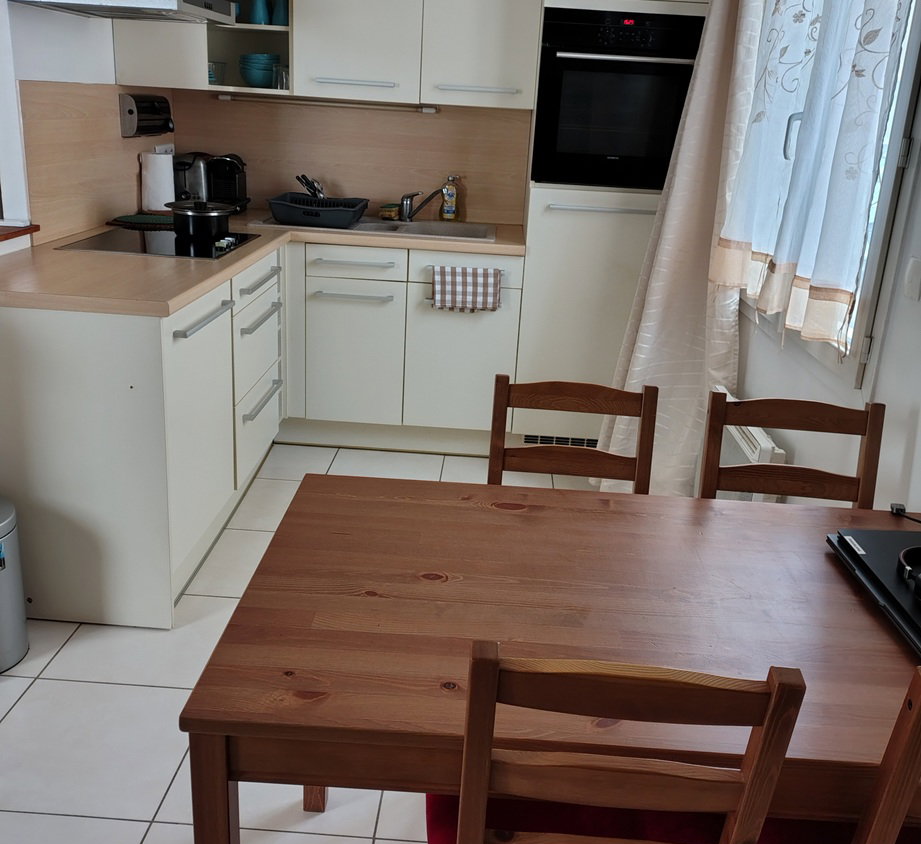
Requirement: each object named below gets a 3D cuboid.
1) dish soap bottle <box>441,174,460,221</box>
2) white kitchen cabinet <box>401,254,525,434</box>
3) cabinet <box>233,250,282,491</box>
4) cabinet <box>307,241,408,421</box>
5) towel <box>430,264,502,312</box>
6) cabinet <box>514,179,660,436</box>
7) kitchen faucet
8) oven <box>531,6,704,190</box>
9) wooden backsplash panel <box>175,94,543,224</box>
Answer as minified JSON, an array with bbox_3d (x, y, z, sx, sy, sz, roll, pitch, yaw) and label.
[{"bbox_3d":[-0.051,-0.990,3.932,0.076,0.204,0.050,4,19,1],"label":"dish soap bottle"},{"bbox_3d":[0.018,-0.409,3.839,0.449,0.729,0.570,4,19,1],"label":"white kitchen cabinet"},{"bbox_3d":[-1.010,-0.226,3.147,0.591,0.729,0.579,4,19,1],"label":"cabinet"},{"bbox_3d":[-0.410,-0.437,3.849,0.403,0.729,0.570,4,19,1],"label":"cabinet"},{"bbox_3d":[0.022,-0.518,3.462,0.269,0.174,0.050,4,19,1],"label":"towel"},{"bbox_3d":[0.549,-0.497,3.784,0.597,0.989,0.570,4,19,1],"label":"cabinet"},{"bbox_3d":[-0.153,-0.944,3.871,0.230,0.153,0.055,12,21,24],"label":"kitchen faucet"},{"bbox_3d":[0.594,-1.260,3.504,0.595,0.601,0.555,4,19,1],"label":"oven"},{"bbox_3d":[-0.486,-1.174,3.941,1.561,0.507,0.020,4,19,1],"label":"wooden backsplash panel"}]

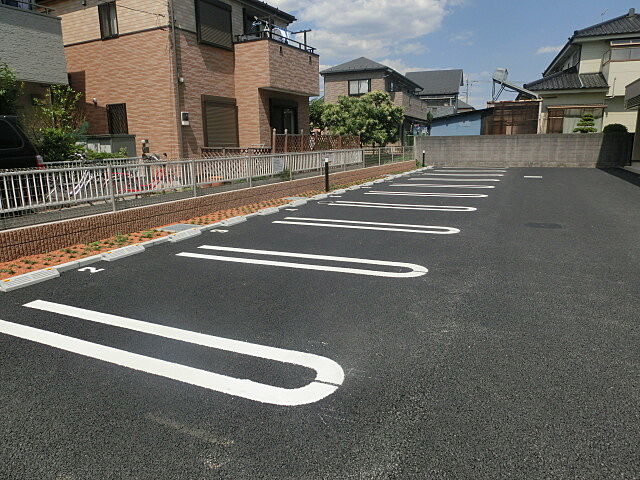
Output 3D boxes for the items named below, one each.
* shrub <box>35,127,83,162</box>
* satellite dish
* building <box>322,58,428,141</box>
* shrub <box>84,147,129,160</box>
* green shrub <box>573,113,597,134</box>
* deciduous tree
[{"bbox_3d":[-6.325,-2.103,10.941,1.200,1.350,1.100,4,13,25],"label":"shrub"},{"bbox_3d":[10.170,-9.269,25.000,0.850,0.850,0.700,4,13,25],"label":"satellite dish"},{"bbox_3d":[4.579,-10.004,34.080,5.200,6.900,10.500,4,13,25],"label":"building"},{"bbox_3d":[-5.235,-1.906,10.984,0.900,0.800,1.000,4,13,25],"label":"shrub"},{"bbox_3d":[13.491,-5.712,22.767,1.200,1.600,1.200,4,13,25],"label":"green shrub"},{"bbox_3d":[2.595,-6.825,26.408,4.700,3.900,4.500,4,13,25],"label":"deciduous tree"}]

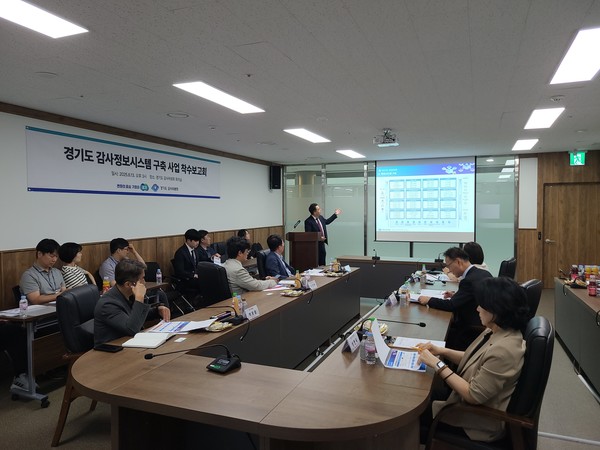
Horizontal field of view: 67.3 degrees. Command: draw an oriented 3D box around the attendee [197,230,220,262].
[{"bbox_3d":[-1.337,0.716,7.115,0.789,1.275,0.506,0,2,12],"label":"attendee"}]

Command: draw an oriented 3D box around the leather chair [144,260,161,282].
[{"bbox_3d":[-1.773,0.974,6.007,0.600,0.880,0.560,0,2,22],"label":"leather chair"}]

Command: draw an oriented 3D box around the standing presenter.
[{"bbox_3d":[0.475,0.423,9.312,0.420,1.740,0.720,1,2,44],"label":"standing presenter"}]

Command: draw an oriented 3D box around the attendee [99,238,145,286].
[{"bbox_3d":[-1.990,0.778,5.394,0.789,1.265,0.526,0,2,2],"label":"attendee"}]

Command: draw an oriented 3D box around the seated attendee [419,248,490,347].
[{"bbox_3d":[1.413,0.821,3.845,0.810,1.245,0.546,0,2,22],"label":"seated attendee"}]

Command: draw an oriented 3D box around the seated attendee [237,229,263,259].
[{"bbox_3d":[-0.827,0.704,8.012,0.720,1.280,0.500,0,2,14],"label":"seated attendee"}]

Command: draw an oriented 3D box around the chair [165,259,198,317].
[{"bbox_3d":[-1.494,0.947,6.487,0.600,0.900,0.560,0,2,22],"label":"chair"}]

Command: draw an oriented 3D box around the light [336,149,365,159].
[{"bbox_3d":[1.042,-1.412,8.975,0.293,0.051,1.265,0,2,22],"label":"light"}]

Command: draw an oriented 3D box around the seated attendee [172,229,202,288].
[{"bbox_3d":[-1.414,0.729,6.415,0.720,1.340,0.500,0,2,25],"label":"seated attendee"}]

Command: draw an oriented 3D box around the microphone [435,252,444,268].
[{"bbox_3d":[2.337,0.525,7.489,0.130,0.180,0.220,0,2,22],"label":"microphone"}]

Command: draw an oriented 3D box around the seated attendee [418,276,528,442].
[{"bbox_3d":[0.822,0.877,2.352,0.700,1.250,0.500,0,2,22],"label":"seated attendee"}]

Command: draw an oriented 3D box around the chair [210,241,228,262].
[{"bbox_3d":[-1.107,0.834,7.449,0.650,1.070,0.620,0,2,22],"label":"chair"}]

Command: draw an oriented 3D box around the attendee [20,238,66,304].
[{"bbox_3d":[-2.382,0.796,4.352,0.769,1.295,0.546,0,2,22],"label":"attendee"}]

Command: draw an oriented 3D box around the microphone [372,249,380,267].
[{"bbox_3d":[1.364,0.519,7.923,0.130,0.180,0.220,0,2,22],"label":"microphone"}]

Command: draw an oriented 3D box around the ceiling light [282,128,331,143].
[{"bbox_3d":[0.139,-1.294,6.531,0.300,0.050,1.200,0,2,22],"label":"ceiling light"}]

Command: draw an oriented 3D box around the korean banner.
[{"bbox_3d":[-2.215,-0.775,6.685,0.020,0.688,3.916,0,2,22],"label":"korean banner"}]

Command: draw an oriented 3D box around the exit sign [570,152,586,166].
[{"bbox_3d":[5.195,-1.241,8.440,0.253,0.273,0.061,0,2,22],"label":"exit sign"}]

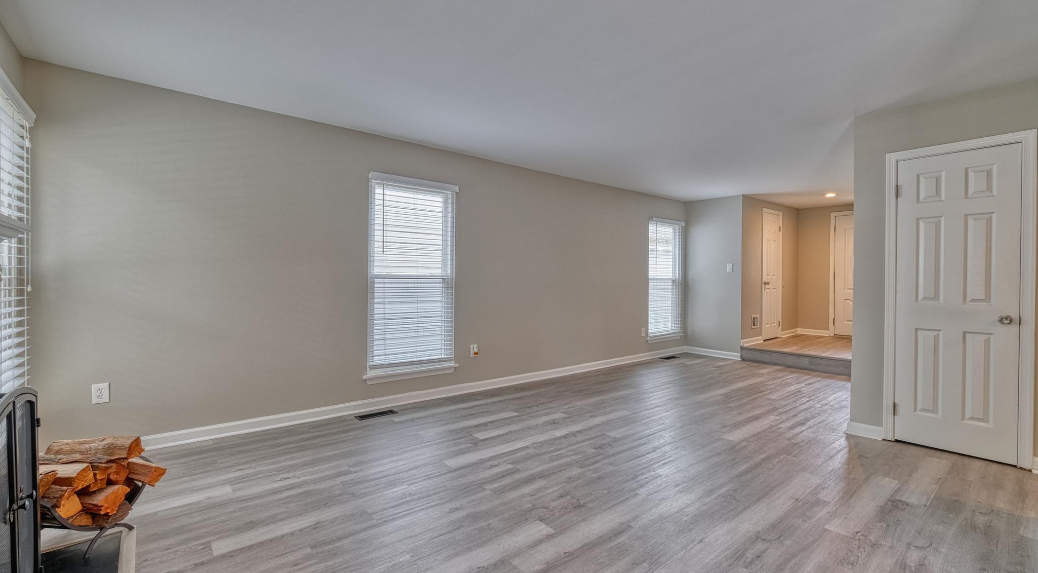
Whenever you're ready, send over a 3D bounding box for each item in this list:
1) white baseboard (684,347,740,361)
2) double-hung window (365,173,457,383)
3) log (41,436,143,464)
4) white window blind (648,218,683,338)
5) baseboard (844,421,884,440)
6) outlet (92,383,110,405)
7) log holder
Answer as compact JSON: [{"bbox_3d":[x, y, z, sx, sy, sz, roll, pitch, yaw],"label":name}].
[{"bbox_3d":[2.997,1.034,6.705,0.018,0.093,0.840,0,1,-38],"label":"white baseboard"},{"bbox_3d":[-0.998,-0.063,4.074,0.910,1.830,0.100,0,1,-38],"label":"double-hung window"},{"bbox_3d":[-1.890,0.730,1.925,0.370,0.097,0.100,0,1,-3],"label":"log"},{"bbox_3d":[2.256,-0.129,6.611,0.840,1.740,0.070,0,1,-38],"label":"white window blind"},{"bbox_3d":[2.617,1.085,3.273,0.018,0.093,0.220,0,1,-38],"label":"baseboard"},{"bbox_3d":[-2.672,0.686,2.767,0.081,0.125,0.009,0,1,-38],"label":"outlet"},{"bbox_3d":[-1.937,0.972,1.890,0.360,0.275,0.410,1,1,10],"label":"log holder"}]

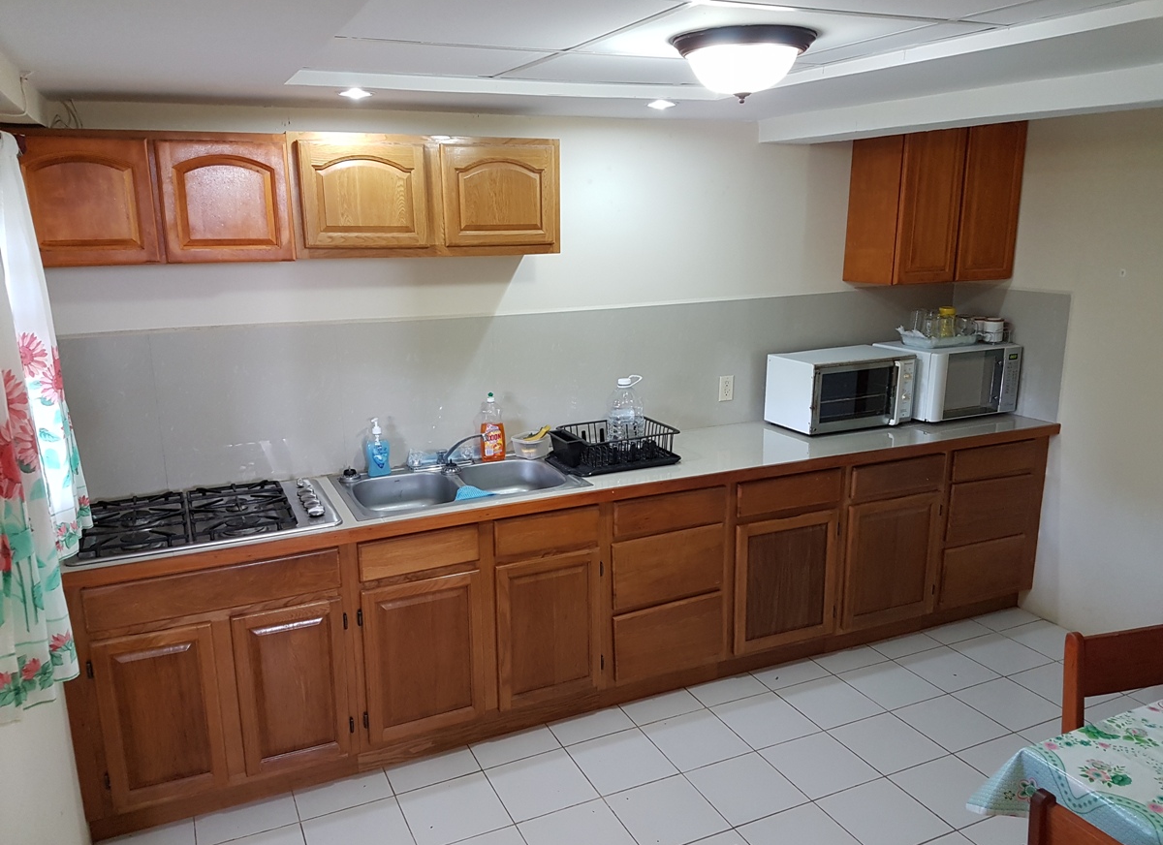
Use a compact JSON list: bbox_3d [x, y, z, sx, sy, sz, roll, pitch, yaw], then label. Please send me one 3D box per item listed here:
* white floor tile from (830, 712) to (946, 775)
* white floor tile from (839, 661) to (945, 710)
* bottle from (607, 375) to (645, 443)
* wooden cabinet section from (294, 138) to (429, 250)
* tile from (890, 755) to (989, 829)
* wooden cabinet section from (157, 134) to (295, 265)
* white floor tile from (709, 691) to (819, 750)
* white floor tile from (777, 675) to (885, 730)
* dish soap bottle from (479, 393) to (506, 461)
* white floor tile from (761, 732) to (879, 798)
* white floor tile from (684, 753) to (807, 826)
[{"bbox_3d":[1.097,1.151,3.133,0.302,0.010,0.302,-6,14,-24],"label":"white floor tile"},{"bbox_3d":[1.248,1.062,3.525,0.302,0.010,0.302,-6,14,-24],"label":"white floor tile"},{"bbox_3d":[0.174,-0.042,3.435,0.146,0.284,0.146,0,13,0],"label":"bottle"},{"bbox_3d":[-0.754,-0.757,2.941,0.396,0.326,0.300,-6,14,-23],"label":"wooden cabinet section"},{"bbox_3d":[1.214,1.202,2.842,0.300,0.010,0.300,-6,14,-24],"label":"tile"},{"bbox_3d":[-1.132,-0.695,2.781,0.363,0.351,0.300,-6,14,-23],"label":"wooden cabinet section"},{"bbox_3d":[0.691,1.120,3.281,0.302,0.010,0.302,-6,14,-24],"label":"white floor tile"},{"bbox_3d":[0.965,1.083,3.381,0.300,0.010,0.300,-6,14,-24],"label":"white floor tile"},{"bbox_3d":[-0.340,0.019,3.349,0.092,0.261,0.062,-5,13,-18],"label":"dish soap bottle"},{"bbox_3d":[0.819,1.180,3.010,0.302,0.010,0.302,-6,14,-24],"label":"white floor tile"},{"bbox_3d":[0.543,1.210,2.887,0.302,0.010,0.302,-6,14,-24],"label":"white floor tile"}]

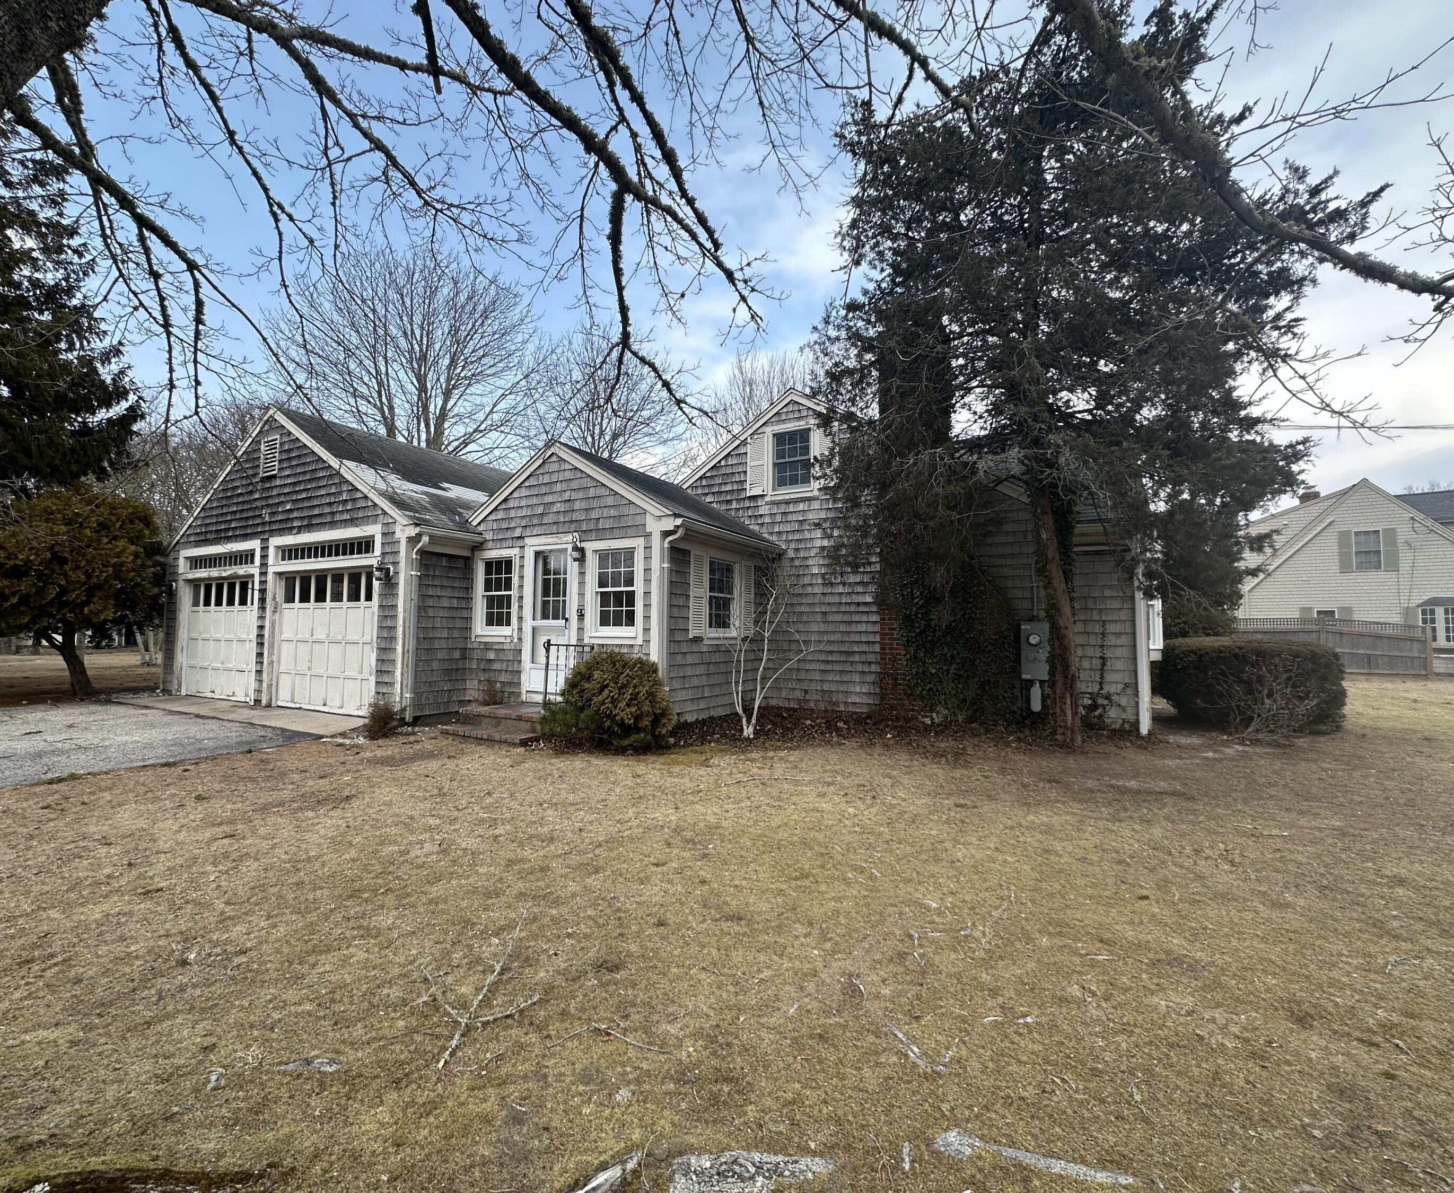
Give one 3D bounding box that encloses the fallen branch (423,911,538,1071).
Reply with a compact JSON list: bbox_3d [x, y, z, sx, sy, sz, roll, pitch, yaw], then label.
[{"bbox_3d":[-1.026,1.530,2.686,0.566,0.110,1.207,1,-4,-6],"label":"fallen branch"}]

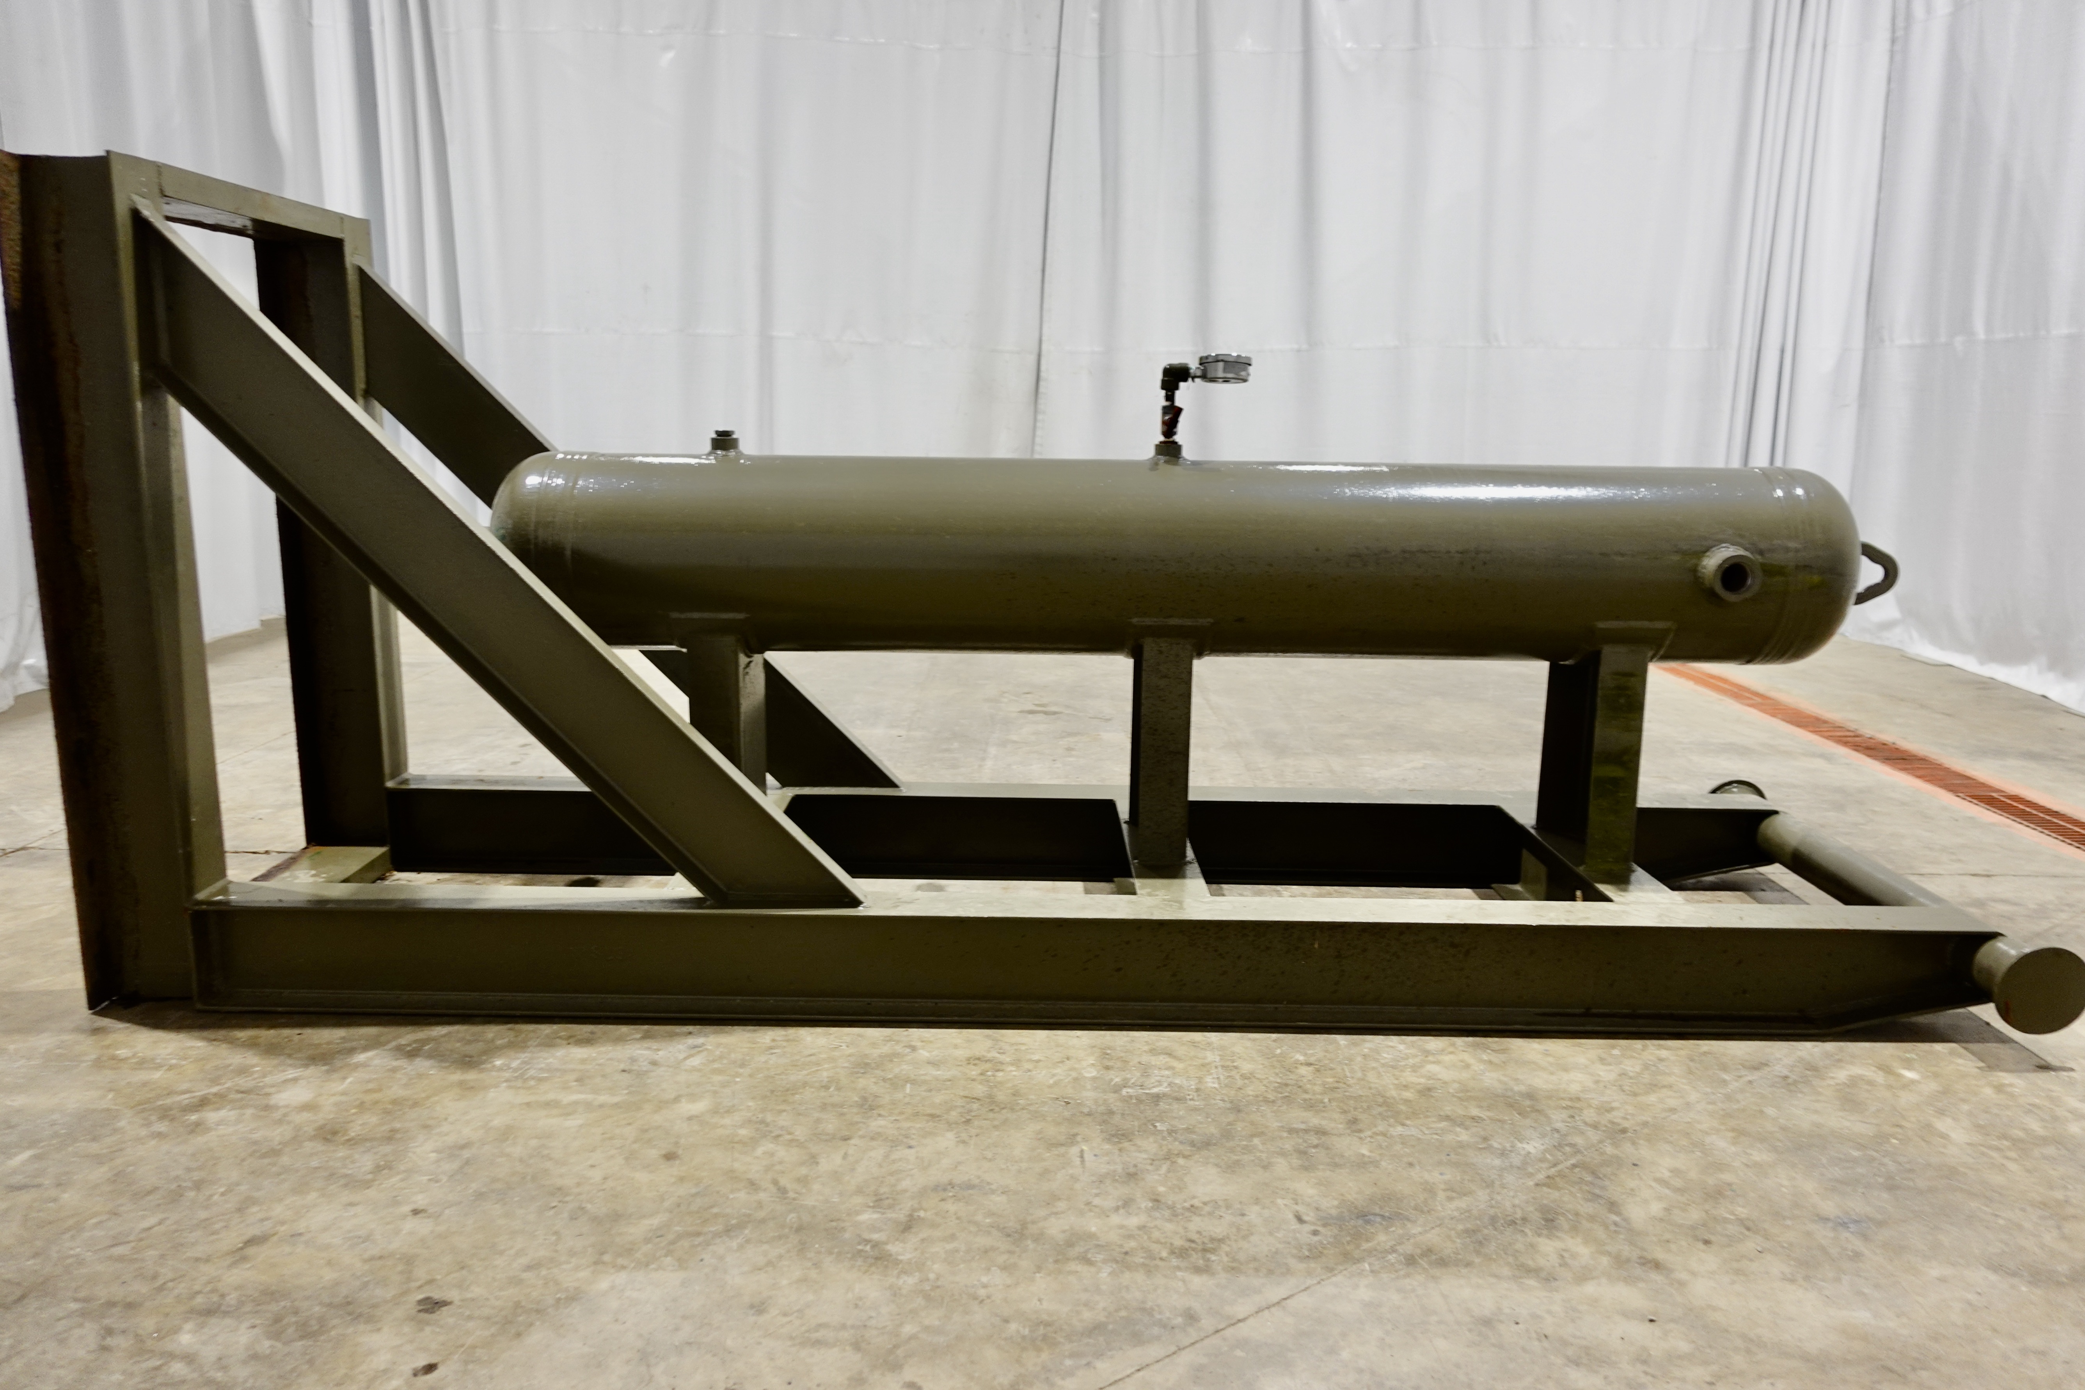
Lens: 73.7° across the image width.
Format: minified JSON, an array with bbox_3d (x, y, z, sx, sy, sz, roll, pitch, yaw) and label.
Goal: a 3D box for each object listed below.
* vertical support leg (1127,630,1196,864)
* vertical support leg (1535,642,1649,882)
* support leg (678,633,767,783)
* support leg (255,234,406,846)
[{"bbox_3d":[0.251,0.093,2.944,0.101,0.458,0.260,1,12,-1],"label":"vertical support leg"},{"bbox_3d":[1.172,0.111,2.962,0.101,0.458,0.260,1,12,-1],"label":"vertical support leg"},{"bbox_3d":[-0.659,0.076,2.925,0.101,0.458,0.260,1,12,-1],"label":"support leg"},{"bbox_3d":[-1.635,-0.325,3.228,0.202,1.481,0.131,1,12,-1],"label":"support leg"}]

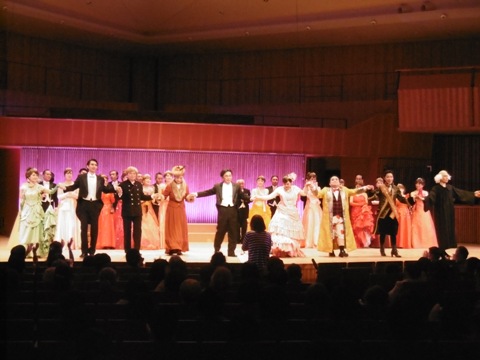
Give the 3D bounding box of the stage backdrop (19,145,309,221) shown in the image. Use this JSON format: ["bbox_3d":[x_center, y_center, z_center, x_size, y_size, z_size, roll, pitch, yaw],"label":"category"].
[{"bbox_3d":[-1.985,0.173,21.800,7.600,1.950,0.150,1,0,-9],"label":"stage backdrop"}]

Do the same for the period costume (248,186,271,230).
[{"bbox_3d":[0.502,0.840,19.100,0.660,1.377,0.600,1,-1,-7],"label":"period costume"}]

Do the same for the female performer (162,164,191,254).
[{"bbox_3d":[-1.257,0.604,16.200,0.600,1.743,0.450,1,-1,-9],"label":"female performer"}]

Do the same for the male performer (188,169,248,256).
[{"bbox_3d":[-0.420,0.645,16.000,1.180,1.702,0.420,1,-1,-9],"label":"male performer"}]

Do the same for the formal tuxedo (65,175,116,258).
[{"bbox_3d":[-2.906,0.671,15.900,1.010,1.630,0.420,1,0,-12],"label":"formal tuxedo"}]

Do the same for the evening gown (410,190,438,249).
[{"bbox_3d":[4.297,0.929,19.000,0.630,1.330,0.580,1,0,3],"label":"evening gown"}]

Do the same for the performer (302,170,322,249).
[{"bbox_3d":[1.653,0.798,18.400,0.520,1.484,0.480,1,-1,-7],"label":"performer"}]

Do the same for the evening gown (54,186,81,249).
[{"bbox_3d":[-3.542,0.744,16.800,0.570,1.386,0.500,1,-1,-11],"label":"evening gown"}]

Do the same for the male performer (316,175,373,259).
[{"bbox_3d":[2.069,0.713,16.200,1.110,1.620,0.480,1,0,-5],"label":"male performer"}]

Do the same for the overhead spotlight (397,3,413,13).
[{"bbox_3d":[4.094,-4.268,20.300,0.380,0.270,0.260,-8,-7,-30],"label":"overhead spotlight"}]

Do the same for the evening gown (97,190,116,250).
[{"bbox_3d":[-2.823,0.862,17.300,0.470,1.195,0.450,1,-1,-11],"label":"evening gown"}]

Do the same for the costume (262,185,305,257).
[{"bbox_3d":[0.892,0.832,16.400,0.860,1.403,0.800,1,-1,-6],"label":"costume"}]

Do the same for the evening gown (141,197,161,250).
[{"bbox_3d":[-2.013,0.952,17.900,0.580,1.200,0.500,1,0,-9],"label":"evening gown"}]

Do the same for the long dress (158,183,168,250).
[{"bbox_3d":[-1.512,0.772,17.300,0.480,1.438,0.450,1,-1,-10],"label":"long dress"}]

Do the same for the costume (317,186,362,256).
[{"bbox_3d":[1.970,0.812,16.200,0.910,1.380,0.450,1,0,-5],"label":"costume"}]

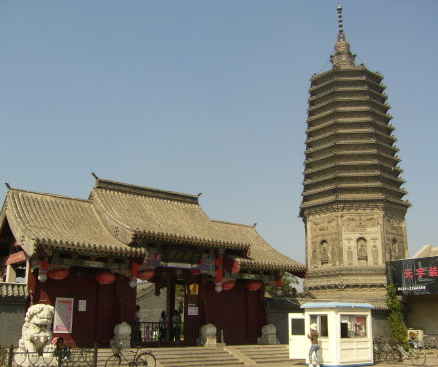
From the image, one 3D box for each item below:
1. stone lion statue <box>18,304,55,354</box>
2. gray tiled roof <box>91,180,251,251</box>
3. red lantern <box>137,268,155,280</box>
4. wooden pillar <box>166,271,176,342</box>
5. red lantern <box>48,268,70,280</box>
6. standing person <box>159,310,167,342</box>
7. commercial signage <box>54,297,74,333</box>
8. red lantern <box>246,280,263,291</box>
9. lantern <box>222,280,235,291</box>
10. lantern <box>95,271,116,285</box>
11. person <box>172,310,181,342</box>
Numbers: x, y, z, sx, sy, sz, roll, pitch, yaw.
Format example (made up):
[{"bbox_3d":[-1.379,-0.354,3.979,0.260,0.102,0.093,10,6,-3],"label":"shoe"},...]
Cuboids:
[{"bbox_3d":[-5.974,4.776,16.211,0.820,1.585,1.100,14,-21,-39],"label":"stone lion statue"},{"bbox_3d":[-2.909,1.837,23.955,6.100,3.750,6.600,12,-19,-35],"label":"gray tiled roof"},{"bbox_3d":[-3.238,3.965,21.816,0.800,0.600,0.800,0,-16,0],"label":"red lantern"},{"bbox_3d":[-2.404,6.287,25.459,0.420,3.596,0.420,12,-20,-35],"label":"wooden pillar"},{"bbox_3d":[-6.257,3.530,19.425,0.820,0.600,0.820,12,-20,-35],"label":"red lantern"},{"bbox_3d":[-2.872,7.262,25.174,0.320,1.582,0.460,2,-16,-5],"label":"standing person"},{"bbox_3d":[-6.083,5.209,19.497,0.720,1.330,0.040,12,-19,-35],"label":"commercial signage"},{"bbox_3d":[1.804,5.198,25.162,0.830,0.600,0.830,0,-16,0],"label":"red lantern"},{"bbox_3d":[0.340,4.984,24.078,0.830,0.600,0.830,0,-16,0],"label":"lantern"},{"bbox_3d":[-4.680,3.899,20.455,0.860,0.600,0.860,12,-19,-35],"label":"lantern"},{"bbox_3d":[-2.123,7.185,24.930,0.480,1.620,0.320,5,-16,-16],"label":"person"}]

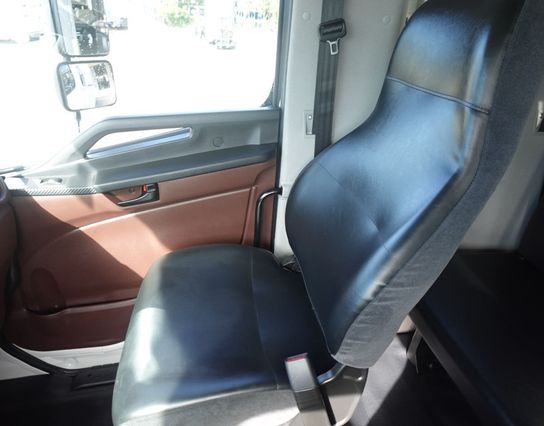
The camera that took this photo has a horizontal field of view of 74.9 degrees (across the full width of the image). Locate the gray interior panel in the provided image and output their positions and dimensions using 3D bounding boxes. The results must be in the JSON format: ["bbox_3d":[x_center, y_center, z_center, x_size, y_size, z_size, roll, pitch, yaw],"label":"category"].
[{"bbox_3d":[-0.371,-0.182,1.041,0.790,0.234,0.120,-4,29,-11],"label":"gray interior panel"}]

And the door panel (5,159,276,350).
[{"bbox_3d":[-0.442,0.168,1.215,0.912,0.698,0.110,-4,29,-11],"label":"door panel"}]

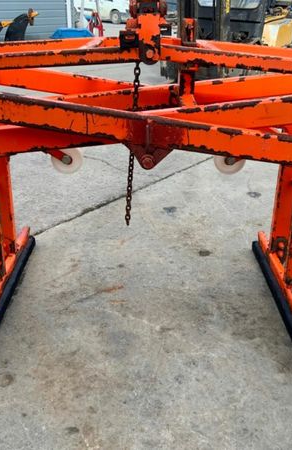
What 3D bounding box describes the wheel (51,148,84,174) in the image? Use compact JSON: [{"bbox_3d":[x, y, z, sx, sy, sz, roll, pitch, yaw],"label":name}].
[{"bbox_3d":[-0.376,-0.319,2.400,0.150,0.150,0.050,0,25,0],"label":"wheel"}]

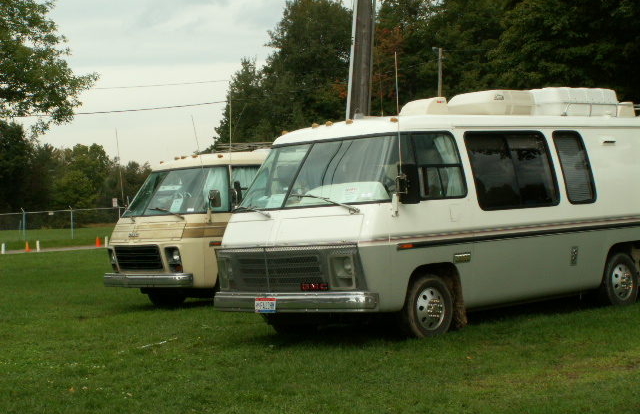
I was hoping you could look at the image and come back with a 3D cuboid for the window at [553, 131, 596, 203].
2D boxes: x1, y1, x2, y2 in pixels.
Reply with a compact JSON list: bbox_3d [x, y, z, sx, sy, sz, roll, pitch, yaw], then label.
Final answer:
[{"bbox_3d":[3.045,-0.479,14.808,0.690,0.870,0.070,-3,-5,-45],"label":"window"}]

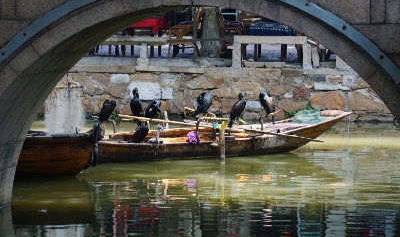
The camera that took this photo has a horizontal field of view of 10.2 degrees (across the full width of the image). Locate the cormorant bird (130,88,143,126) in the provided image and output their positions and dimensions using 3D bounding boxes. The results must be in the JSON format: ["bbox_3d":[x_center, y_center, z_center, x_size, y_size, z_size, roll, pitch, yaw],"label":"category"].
[{"bbox_3d":[-1.046,-0.198,37.000,0.200,0.630,0.270,1,3,10],"label":"cormorant bird"}]

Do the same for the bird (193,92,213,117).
[{"bbox_3d":[0.042,-0.233,37.400,0.330,0.440,0.240,0,3,-5],"label":"bird"}]

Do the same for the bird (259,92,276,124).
[{"bbox_3d":[1.133,-0.185,37.700,0.290,0.530,0.200,2,4,35],"label":"bird"}]

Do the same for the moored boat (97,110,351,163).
[{"bbox_3d":[0.240,0.314,37.075,4.650,0.750,1.200,-2,4,-26],"label":"moored boat"}]

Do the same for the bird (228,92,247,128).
[{"bbox_3d":[0.626,-0.150,37.500,0.310,0.600,0.200,0,3,-8],"label":"bird"}]

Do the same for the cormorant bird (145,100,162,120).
[{"bbox_3d":[-0.770,-0.116,37.200,0.300,0.420,0.220,1,3,12],"label":"cormorant bird"}]

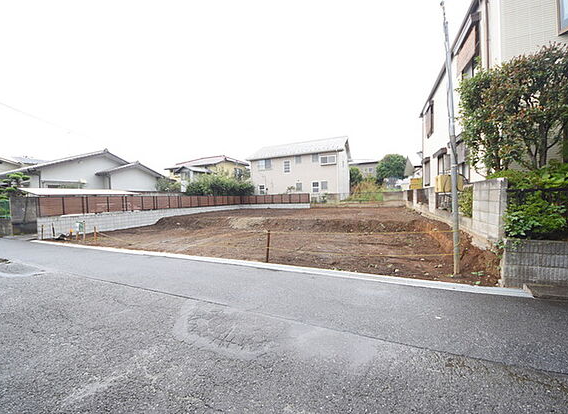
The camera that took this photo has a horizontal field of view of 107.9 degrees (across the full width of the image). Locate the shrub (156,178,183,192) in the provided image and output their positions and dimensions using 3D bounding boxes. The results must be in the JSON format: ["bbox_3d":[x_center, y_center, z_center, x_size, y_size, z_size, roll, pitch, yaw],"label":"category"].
[{"bbox_3d":[-11.300,-1.200,20.400,2.100,2.900,1.800,0,3,24],"label":"shrub"}]

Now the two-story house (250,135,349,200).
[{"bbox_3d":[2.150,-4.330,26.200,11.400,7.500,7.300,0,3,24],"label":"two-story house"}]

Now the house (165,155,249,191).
[{"bbox_3d":[-11.700,-3.600,32.400,9.400,6.900,7.800,0,3,24],"label":"house"}]

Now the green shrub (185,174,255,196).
[{"bbox_3d":[-7.600,-2.000,24.400,7.600,3.400,3.200,0,3,24],"label":"green shrub"}]

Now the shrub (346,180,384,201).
[{"bbox_3d":[7.800,-1.550,19.800,3.300,1.900,2.400,0,3,24],"label":"shrub"}]

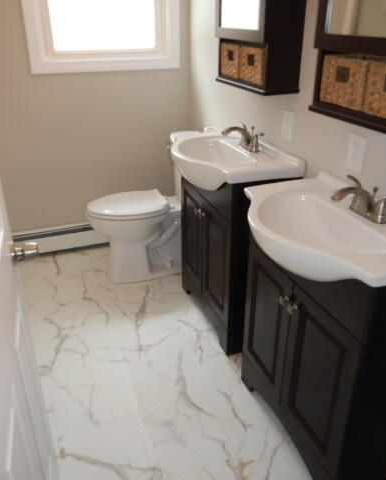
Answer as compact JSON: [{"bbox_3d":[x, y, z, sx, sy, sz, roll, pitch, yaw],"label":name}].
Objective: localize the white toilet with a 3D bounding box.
[{"bbox_3d":[-0.215,-0.171,2.561,0.767,0.750,0.460,-10,28,-17],"label":"white toilet"}]

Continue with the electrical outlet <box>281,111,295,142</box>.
[{"bbox_3d":[0.382,-0.462,1.800,0.008,0.115,0.076,-10,28,-17],"label":"electrical outlet"}]

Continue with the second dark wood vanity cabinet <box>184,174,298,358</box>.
[{"bbox_3d":[0.193,-0.004,2.136,0.306,0.814,0.629,-10,28,-17],"label":"second dark wood vanity cabinet"}]

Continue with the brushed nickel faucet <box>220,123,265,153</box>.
[{"bbox_3d":[0.196,-0.432,1.898,0.170,0.107,0.210,-10,28,-17],"label":"brushed nickel faucet"}]

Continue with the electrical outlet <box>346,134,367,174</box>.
[{"bbox_3d":[0.525,-0.278,1.430,0.008,0.115,0.076,-10,28,-17],"label":"electrical outlet"}]

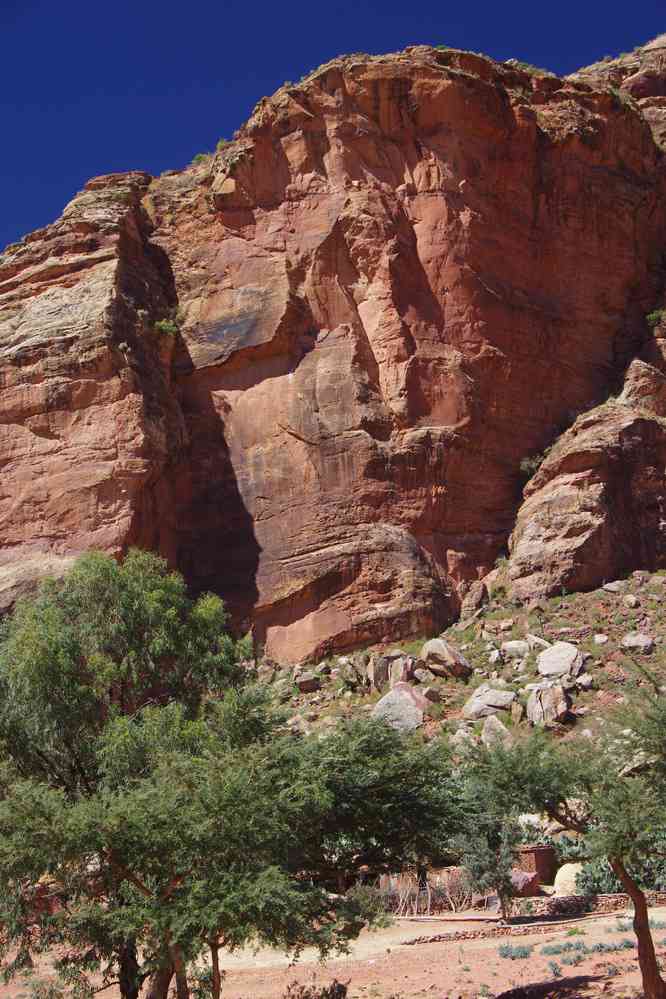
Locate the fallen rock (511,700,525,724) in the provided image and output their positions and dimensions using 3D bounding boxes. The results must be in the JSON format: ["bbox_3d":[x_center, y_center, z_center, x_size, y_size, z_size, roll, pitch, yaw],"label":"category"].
[{"bbox_3d":[14.046,16.216,135.203,0.885,1.770,0.821,-1,-11,6],"label":"fallen rock"}]

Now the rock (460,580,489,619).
[{"bbox_3d":[12.310,8.700,154.520,2.420,3.190,2.180,0,-10,0],"label":"rock"}]

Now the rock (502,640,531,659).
[{"bbox_3d":[15.154,12.414,147.462,2.409,1.365,1.862,-1,-11,6],"label":"rock"}]

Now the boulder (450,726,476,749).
[{"bbox_3d":[9.180,16.740,124.880,1.840,1.510,1.570,0,-10,0],"label":"boulder"}]

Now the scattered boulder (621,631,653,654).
[{"bbox_3d":[24.860,11.680,145.010,2.770,1.900,2.220,0,-10,0],"label":"scattered boulder"}]

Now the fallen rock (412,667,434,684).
[{"bbox_3d":[6.940,13.640,137.650,1.550,1.360,1.320,0,-10,0],"label":"fallen rock"}]

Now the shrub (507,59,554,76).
[{"bbox_3d":[20.016,-43.402,178.626,4.570,1.653,2.591,-1,-11,7],"label":"shrub"}]

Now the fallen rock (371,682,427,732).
[{"bbox_3d":[4.750,15.070,128.700,4.080,3.707,3.470,0,-10,0],"label":"fallen rock"}]

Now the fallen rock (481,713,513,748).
[{"bbox_3d":[11.550,16.250,125.450,2.280,2.350,1.930,0,-10,0],"label":"fallen rock"}]

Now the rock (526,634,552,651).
[{"bbox_3d":[17.205,11.943,148.320,2.021,1.132,1.292,-1,-11,7],"label":"rock"}]

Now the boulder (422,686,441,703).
[{"bbox_3d":[7.671,15.185,138.295,1.357,1.206,1.189,-1,-11,3],"label":"boulder"}]

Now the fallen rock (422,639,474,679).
[{"bbox_3d":[8.930,12.510,139.760,4.090,3.050,3.070,0,-10,0],"label":"fallen rock"}]

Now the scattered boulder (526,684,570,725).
[{"bbox_3d":[16.457,15.655,135.619,3.244,2.802,2.509,-1,-11,7],"label":"scattered boulder"}]

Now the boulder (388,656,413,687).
[{"bbox_3d":[5.375,13.697,141.426,1.848,2.310,1.715,0,-11,2],"label":"boulder"}]

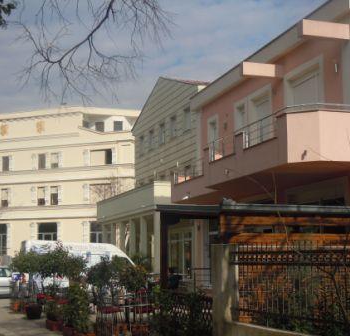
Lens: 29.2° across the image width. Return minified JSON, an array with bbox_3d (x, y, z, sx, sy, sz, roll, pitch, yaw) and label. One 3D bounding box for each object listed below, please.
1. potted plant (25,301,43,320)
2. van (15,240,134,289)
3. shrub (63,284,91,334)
[{"bbox_3d":[-4.165,4.237,20.179,0.470,0.550,0.470,0,-8,0],"label":"potted plant"},{"bbox_3d":[-4.625,5.087,34.387,6.150,2.600,2.000,3,-8,-20],"label":"van"},{"bbox_3d":[-2.173,3.143,15.000,0.620,1.150,0.620,0,-8,0],"label":"shrub"}]

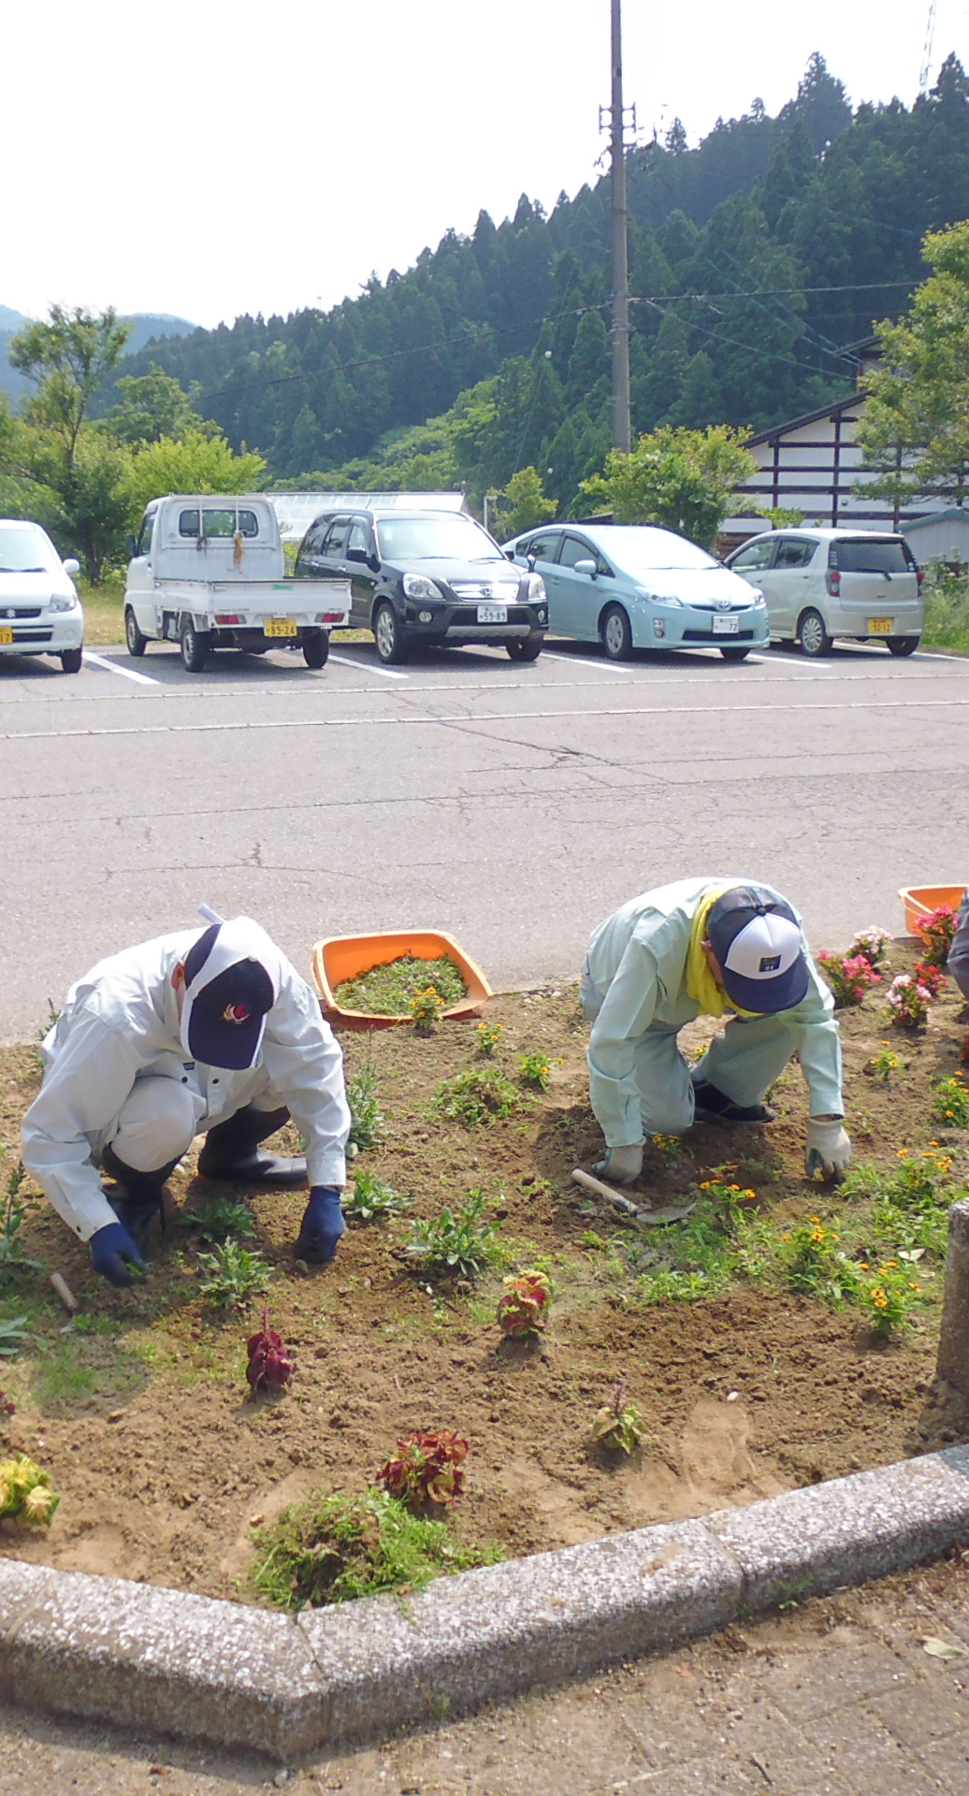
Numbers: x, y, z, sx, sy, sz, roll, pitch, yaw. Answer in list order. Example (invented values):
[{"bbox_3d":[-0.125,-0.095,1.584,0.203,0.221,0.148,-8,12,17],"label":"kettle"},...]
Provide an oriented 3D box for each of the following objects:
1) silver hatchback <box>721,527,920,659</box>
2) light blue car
[{"bbox_3d":[4.046,-3.949,21.209,1.475,1.500,3.395,-5,14,-23],"label":"silver hatchback"},{"bbox_3d":[1.754,-3.827,20.596,1.745,1.490,4.460,-6,14,-24],"label":"light blue car"}]

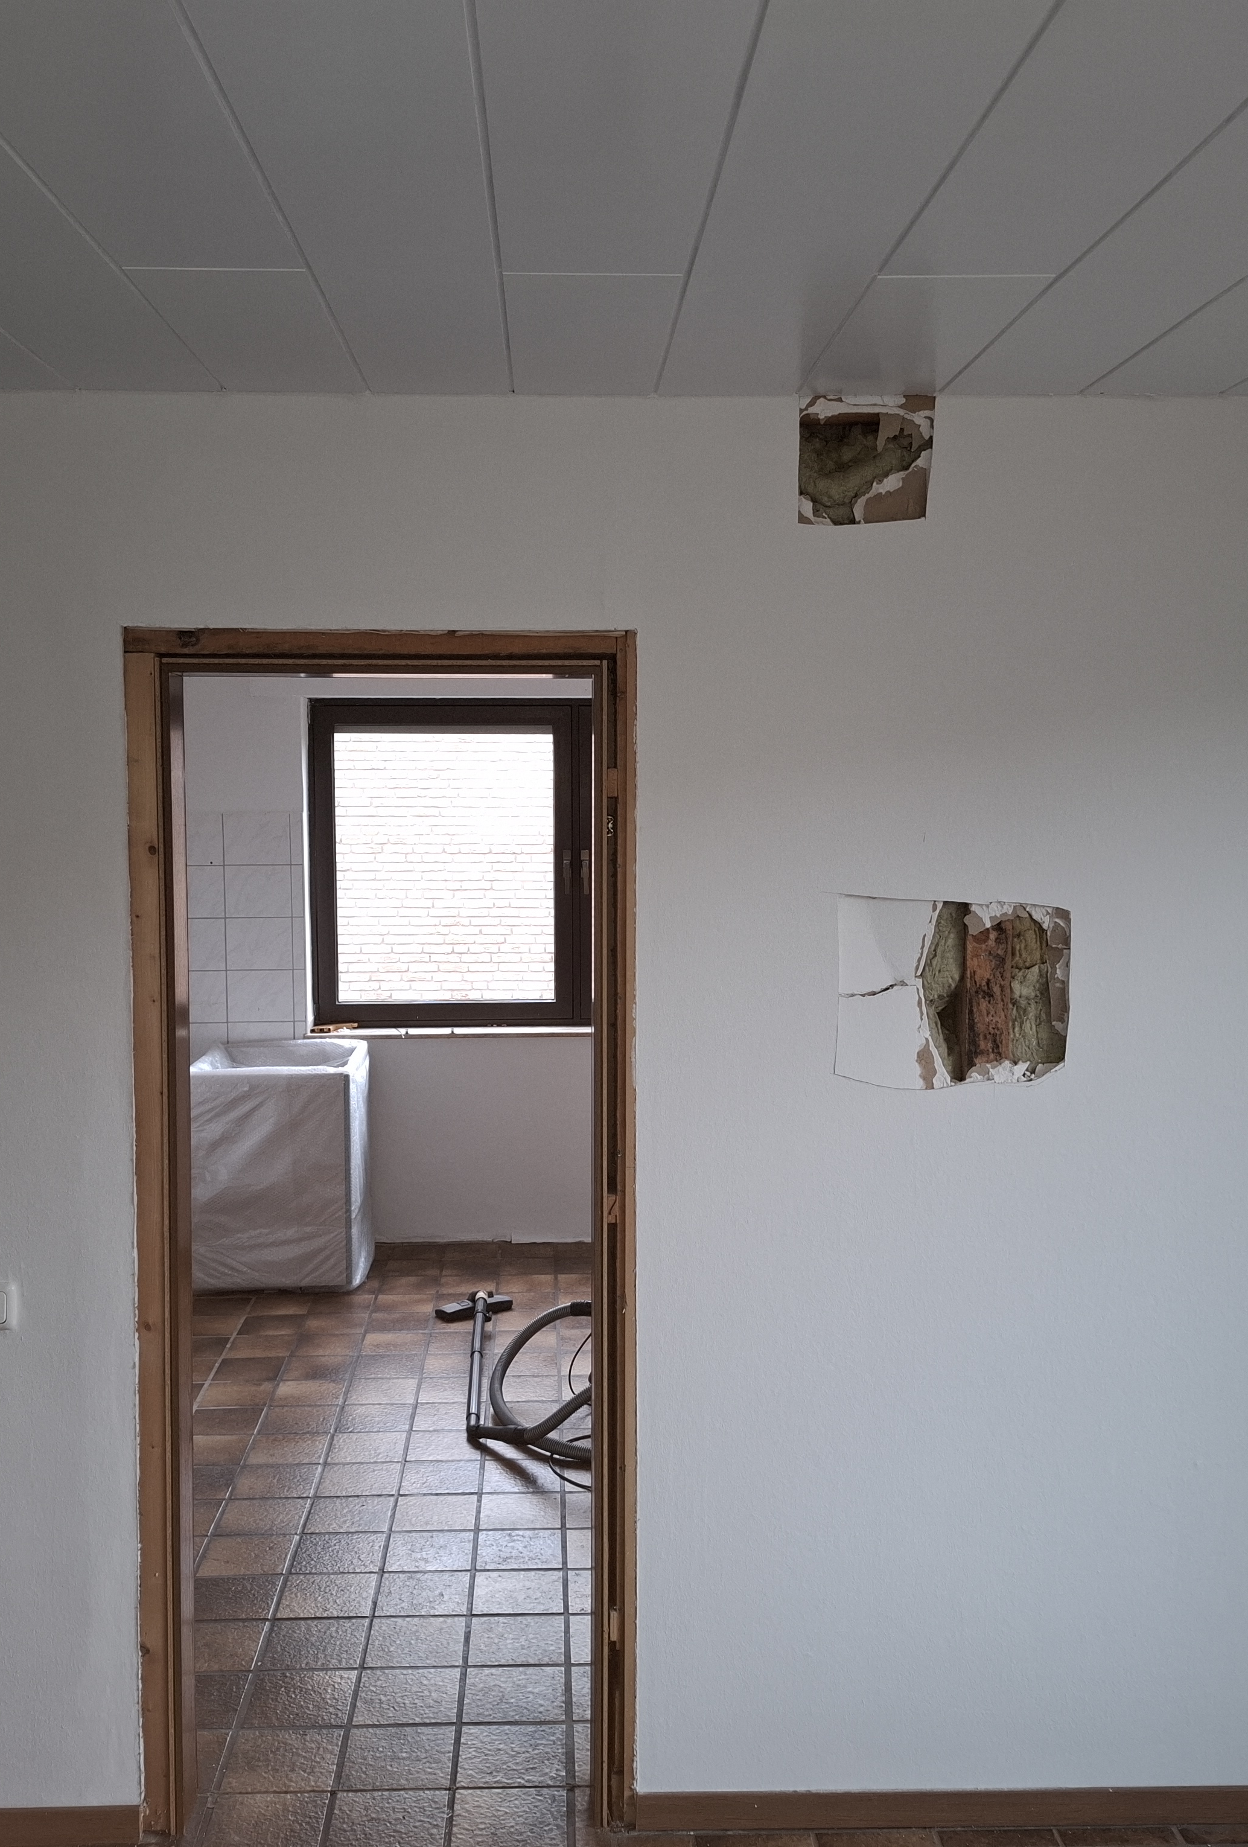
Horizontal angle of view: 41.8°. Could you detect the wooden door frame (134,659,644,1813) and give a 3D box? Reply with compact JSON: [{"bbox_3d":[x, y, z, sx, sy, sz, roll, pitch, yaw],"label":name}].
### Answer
[{"bbox_3d":[-0.388,0.523,2.715,0.816,1.985,0.140,0,5,-2],"label":"wooden door frame"}]

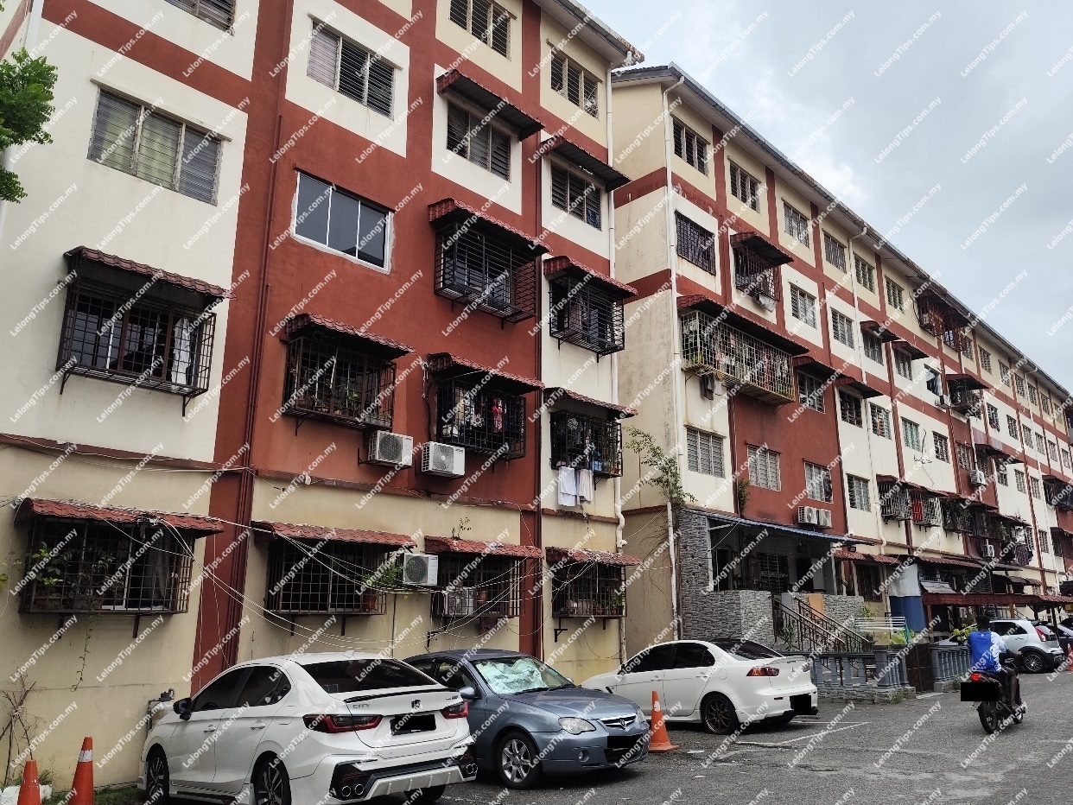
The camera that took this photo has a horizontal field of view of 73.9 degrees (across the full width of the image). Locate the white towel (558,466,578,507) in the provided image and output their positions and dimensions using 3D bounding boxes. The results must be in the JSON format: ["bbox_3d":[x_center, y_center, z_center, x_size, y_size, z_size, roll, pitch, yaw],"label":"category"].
[{"bbox_3d":[0.609,1.623,13.830,0.470,0.760,0.080,15,-22,-42],"label":"white towel"}]

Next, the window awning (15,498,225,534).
[{"bbox_3d":[-4.977,1.387,8.601,2.070,0.320,0.820,15,-22,-42],"label":"window awning"}]

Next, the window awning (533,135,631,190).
[{"bbox_3d":[1.242,-5.804,17.325,0.705,0.314,2.412,-14,-20,43],"label":"window awning"}]

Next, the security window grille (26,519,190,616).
[{"bbox_3d":[-5.089,1.981,8.551,1.650,1.030,0.500,15,-22,-42],"label":"security window grille"}]

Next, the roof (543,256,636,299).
[{"bbox_3d":[1.249,-2.851,16.423,0.910,0.447,2.192,-14,-20,43],"label":"roof"}]

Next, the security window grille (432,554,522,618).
[{"bbox_3d":[-1.028,3.236,12.710,0.420,1.070,1.790,-14,-19,42],"label":"security window grille"}]

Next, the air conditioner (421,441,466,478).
[{"bbox_3d":[-1.663,1.014,12.609,0.275,0.485,0.780,-14,-20,43],"label":"air conditioner"}]

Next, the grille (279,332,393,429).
[{"bbox_3d":[-3.128,-0.247,11.488,0.444,1.130,1.714,-14,-20,43],"label":"grille"}]

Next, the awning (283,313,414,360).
[{"bbox_3d":[-2.922,-1.042,11.354,1.830,0.270,0.800,15,-22,-42],"label":"awning"}]

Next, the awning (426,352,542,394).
[{"bbox_3d":[-0.890,-0.573,13.756,0.678,0.327,2.335,-14,-20,43],"label":"awning"}]

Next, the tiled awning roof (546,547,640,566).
[{"bbox_3d":[1.235,3.234,14.994,0.710,0.305,2.205,-14,-20,43],"label":"tiled awning roof"}]

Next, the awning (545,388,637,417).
[{"bbox_3d":[1.276,0.042,15.828,0.630,0.340,2.550,-14,-19,42],"label":"awning"}]

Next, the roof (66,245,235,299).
[{"bbox_3d":[-5.021,-1.616,9.362,0.930,0.410,1.860,-14,-19,42],"label":"roof"}]

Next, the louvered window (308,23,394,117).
[{"bbox_3d":[-3.328,-6.037,12.995,0.120,1.140,1.725,-14,-19,42],"label":"louvered window"}]

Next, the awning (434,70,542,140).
[{"bbox_3d":[-0.910,-6.240,15.093,0.700,0.350,2.470,-14,-19,42],"label":"awning"}]

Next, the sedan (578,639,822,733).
[{"bbox_3d":[2.740,5.100,13.100,1.760,1.480,4.570,11,-18,-39],"label":"sedan"}]

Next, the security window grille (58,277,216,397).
[{"bbox_3d":[-5.135,-0.793,9.271,1.620,1.100,0.530,15,-22,-42],"label":"security window grille"}]

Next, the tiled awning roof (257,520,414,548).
[{"bbox_3d":[-2.913,1.949,10.499,2.190,0.330,0.820,15,-22,-42],"label":"tiled awning roof"}]

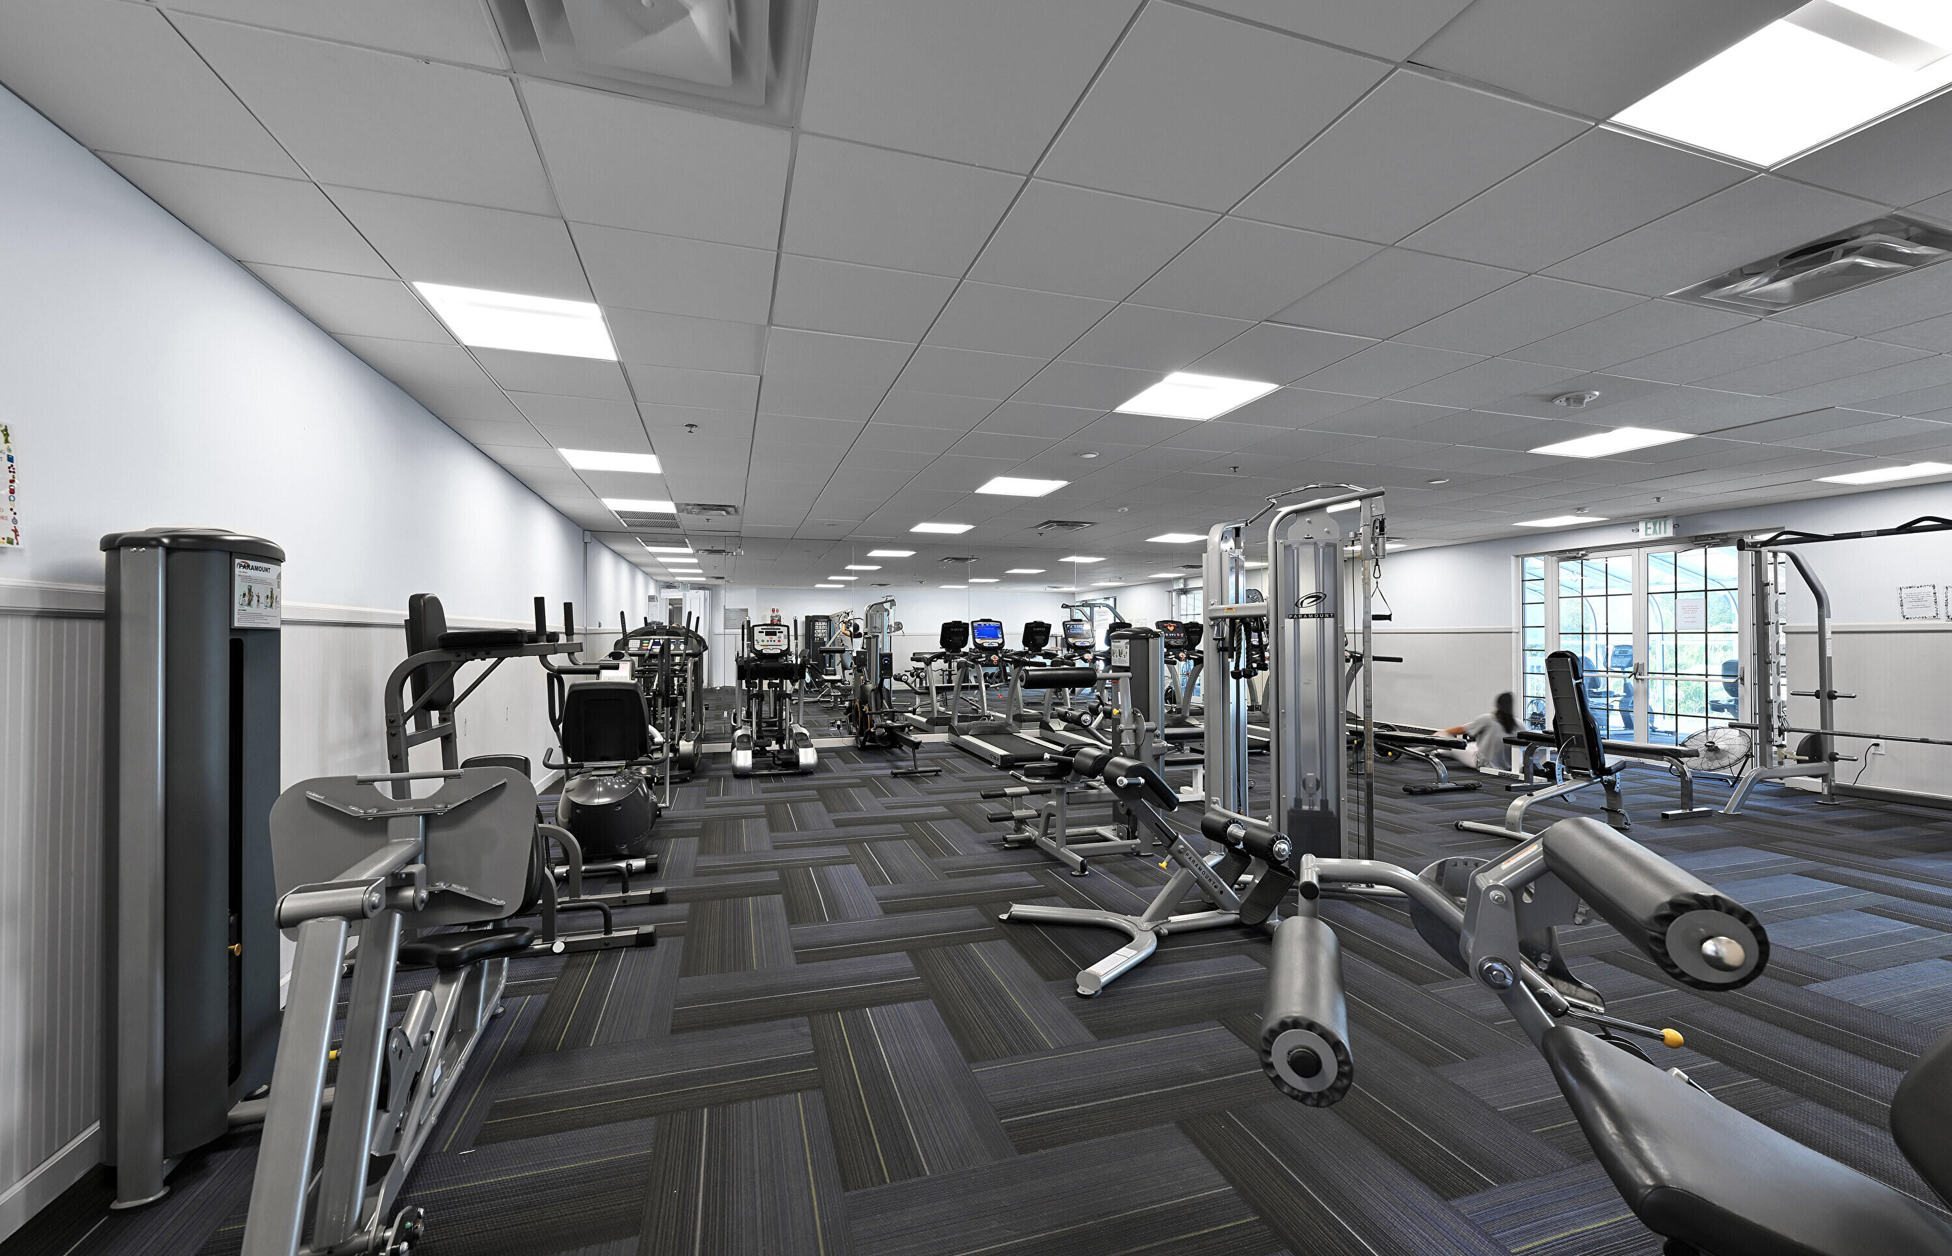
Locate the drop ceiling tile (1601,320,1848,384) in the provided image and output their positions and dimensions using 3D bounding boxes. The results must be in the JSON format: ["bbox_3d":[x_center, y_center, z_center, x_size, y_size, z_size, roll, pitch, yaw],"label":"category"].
[{"bbox_3d":[3.245,-1.201,3.325,0.603,0.020,0.603,0,0,-18],"label":"drop ceiling tile"}]

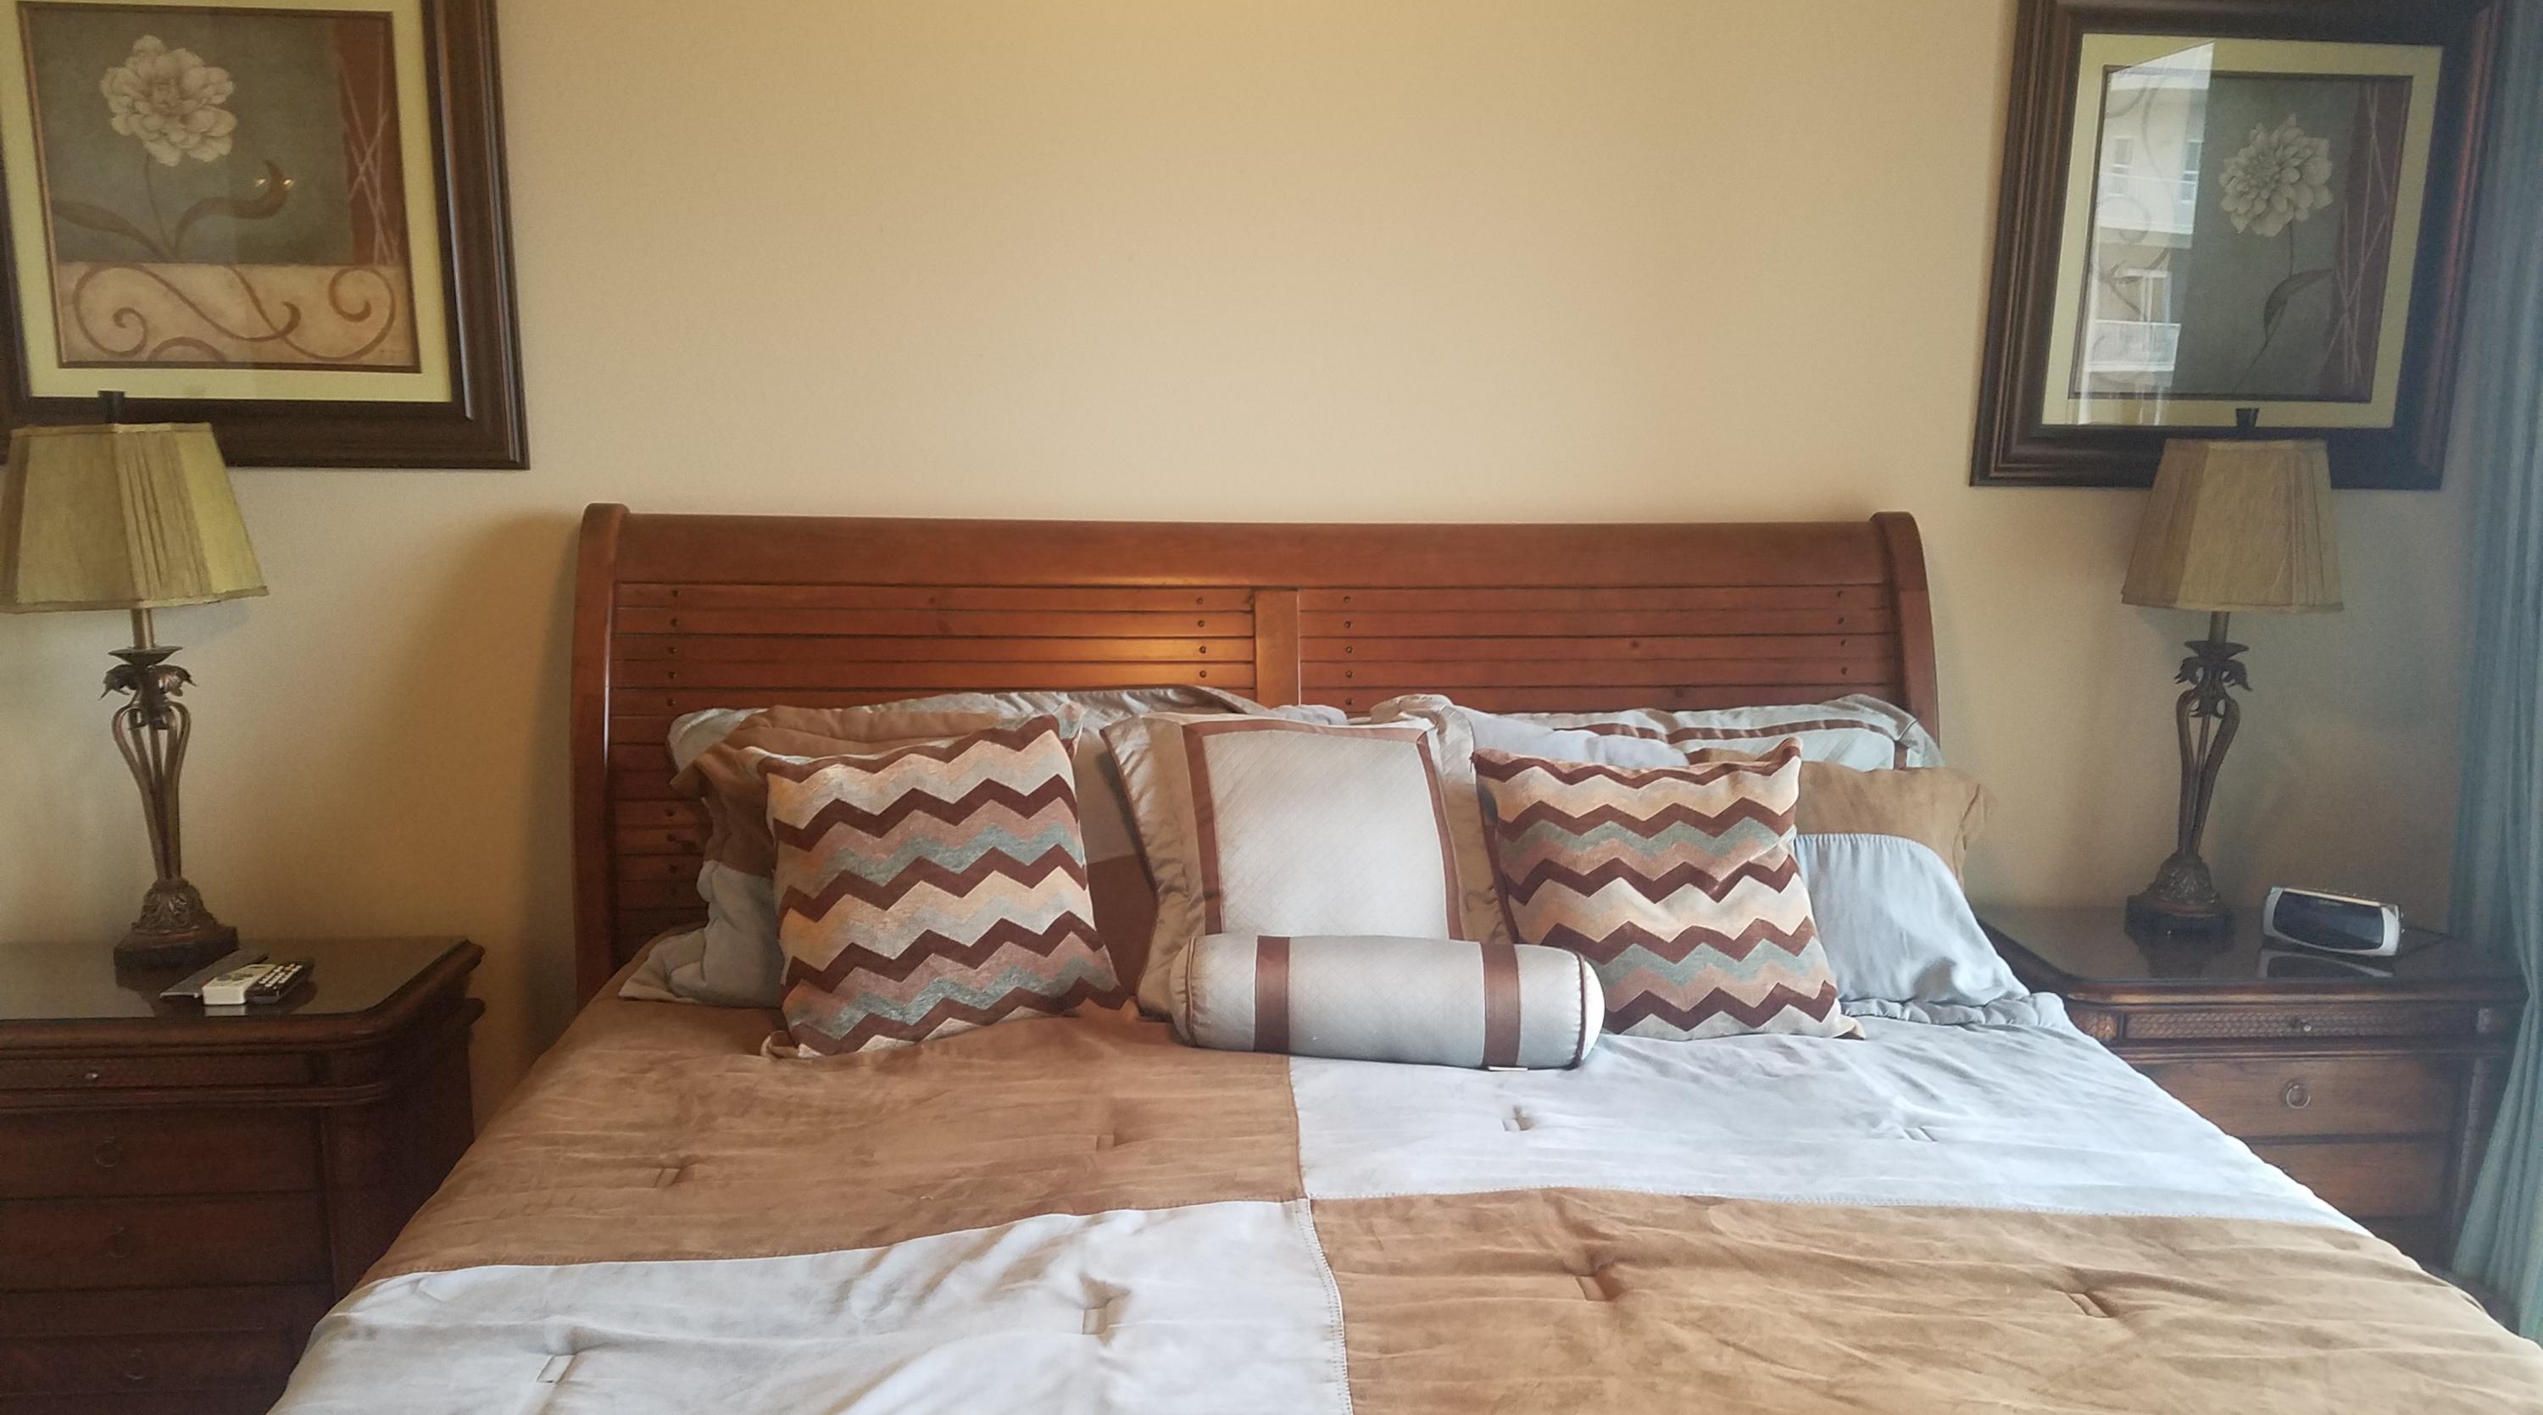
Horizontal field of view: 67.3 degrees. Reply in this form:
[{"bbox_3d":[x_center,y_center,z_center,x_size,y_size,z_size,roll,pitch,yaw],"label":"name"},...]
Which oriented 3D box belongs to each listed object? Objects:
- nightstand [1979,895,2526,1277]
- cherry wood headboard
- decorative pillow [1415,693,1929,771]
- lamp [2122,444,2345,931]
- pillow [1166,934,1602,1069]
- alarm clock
[{"bbox_3d":[1.528,0.716,3.089,0.746,0.716,0.397,0,12,-5],"label":"nightstand"},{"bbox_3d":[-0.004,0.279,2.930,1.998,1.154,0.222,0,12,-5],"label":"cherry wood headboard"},{"bbox_3d":[0.580,0.195,2.817,0.829,0.444,0.148,0,-3,-5],"label":"decorative pillow"},{"bbox_3d":[1.459,-0.039,2.956,0.355,0.814,0.311,0,12,-5],"label":"lamp"},{"bbox_3d":[0.155,0.386,2.648,0.562,0.154,0.160,2,12,5],"label":"pillow"},{"bbox_3d":[1.664,0.330,2.998,0.186,0.083,0.074,7,14,25],"label":"alarm clock"}]

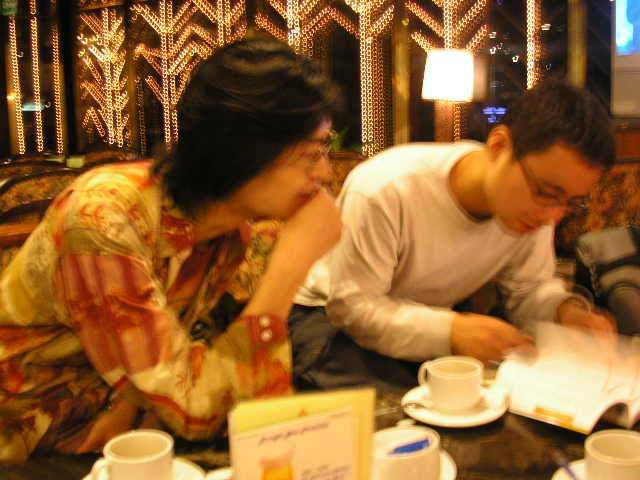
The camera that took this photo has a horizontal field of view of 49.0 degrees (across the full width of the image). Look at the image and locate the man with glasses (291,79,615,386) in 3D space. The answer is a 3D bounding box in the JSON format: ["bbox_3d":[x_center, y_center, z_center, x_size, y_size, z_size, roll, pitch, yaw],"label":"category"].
[{"bbox_3d":[0.228,0.222,1.381,0.540,1.050,0.760,-12,16,-39],"label":"man with glasses"}]

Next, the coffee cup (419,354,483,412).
[{"bbox_3d":[0.181,0.204,0.996,0.103,0.055,0.078,7,15,37],"label":"coffee cup"}]

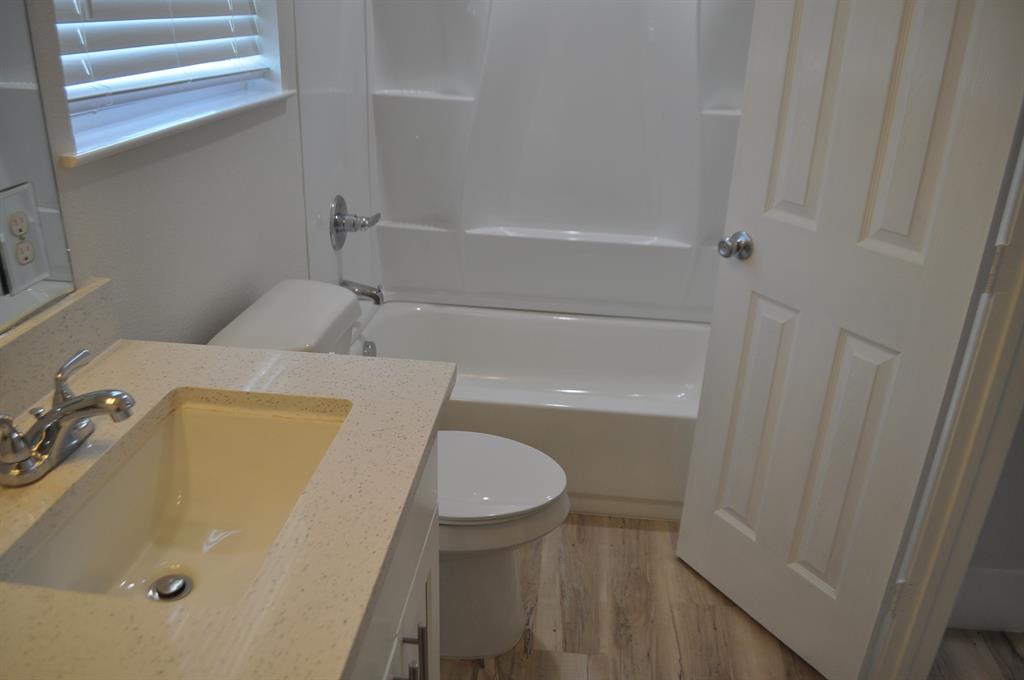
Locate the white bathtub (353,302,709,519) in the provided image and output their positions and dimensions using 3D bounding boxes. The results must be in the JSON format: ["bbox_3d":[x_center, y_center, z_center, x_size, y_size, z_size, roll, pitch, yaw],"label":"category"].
[{"bbox_3d":[0.174,0.210,2.638,1.524,0.360,0.767,4,24,4],"label":"white bathtub"}]

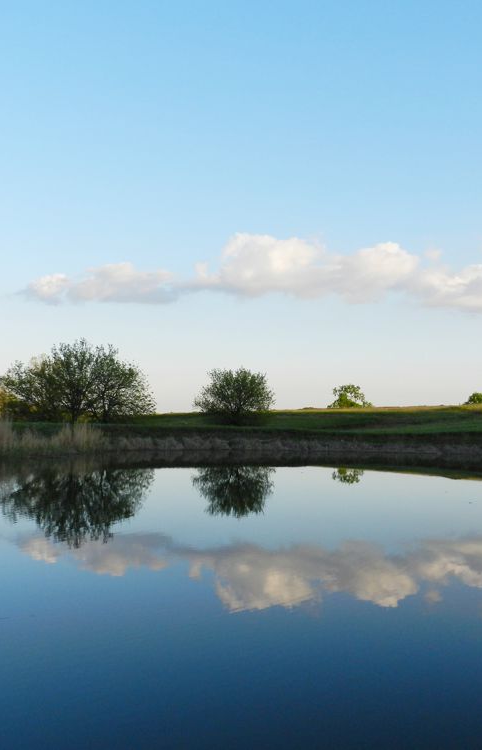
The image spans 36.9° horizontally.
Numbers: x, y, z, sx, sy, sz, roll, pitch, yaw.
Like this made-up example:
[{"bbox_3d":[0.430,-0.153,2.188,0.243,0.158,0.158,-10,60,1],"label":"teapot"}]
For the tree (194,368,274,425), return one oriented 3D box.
[{"bbox_3d":[-0.530,1.520,51.000,5.650,4.100,5.200,1,-4,-1],"label":"tree"}]

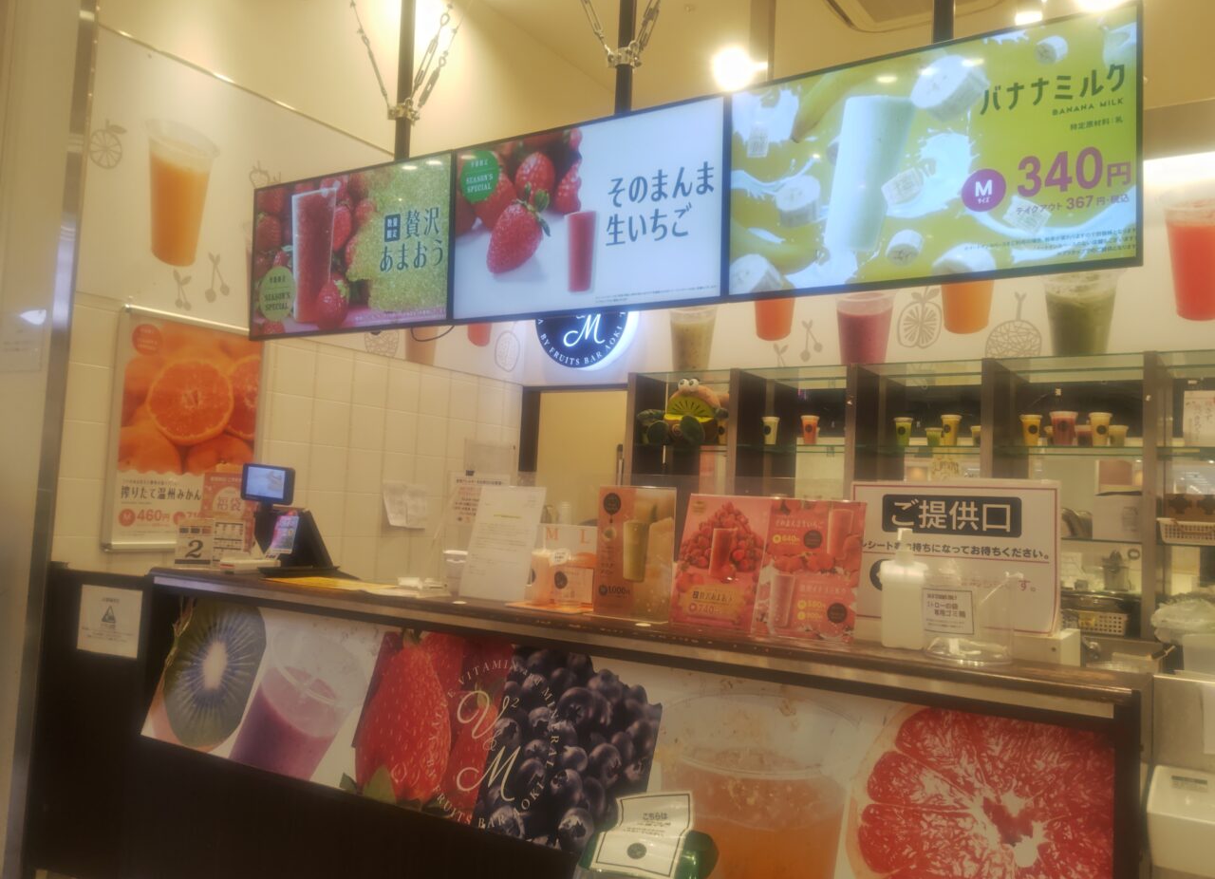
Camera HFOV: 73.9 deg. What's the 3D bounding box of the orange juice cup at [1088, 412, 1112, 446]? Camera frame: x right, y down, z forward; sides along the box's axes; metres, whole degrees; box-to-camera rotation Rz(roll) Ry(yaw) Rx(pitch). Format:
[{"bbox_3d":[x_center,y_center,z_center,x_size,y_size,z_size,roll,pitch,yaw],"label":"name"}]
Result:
[{"bbox_3d":[1.949,-0.040,3.193,0.078,0.134,0.078,0,-5,28],"label":"orange juice cup"}]

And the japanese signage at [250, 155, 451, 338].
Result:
[{"bbox_3d":[-0.980,-0.709,3.077,1.033,0.626,0.060,0,-5,28],"label":"japanese signage"}]

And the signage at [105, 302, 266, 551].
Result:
[{"bbox_3d":[-1.749,-0.021,3.419,0.030,0.977,0.612,-1,-5,39],"label":"signage"}]

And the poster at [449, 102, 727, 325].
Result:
[{"bbox_3d":[-0.083,-0.701,2.593,1.005,0.620,0.060,0,-5,28],"label":"poster"}]

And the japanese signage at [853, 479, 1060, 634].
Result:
[{"bbox_3d":[0.816,0.274,1.920,0.443,0.346,0.025,0,-5,28],"label":"japanese signage"}]

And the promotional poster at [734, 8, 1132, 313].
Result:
[{"bbox_3d":[0.801,-0.702,2.117,1.004,0.624,0.060,0,-5,28],"label":"promotional poster"}]

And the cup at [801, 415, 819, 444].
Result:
[{"bbox_3d":[0.939,-0.044,3.738,0.084,0.134,0.084,0,-5,28],"label":"cup"}]

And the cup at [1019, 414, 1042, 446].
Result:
[{"bbox_3d":[1.736,-0.037,3.308,0.080,0.128,0.080,0,-5,28],"label":"cup"}]

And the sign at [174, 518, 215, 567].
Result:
[{"bbox_3d":[-1.523,0.383,2.992,0.138,0.180,0.040,4,-4,-17],"label":"sign"}]

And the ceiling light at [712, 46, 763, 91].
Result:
[{"bbox_3d":[0.610,-1.749,3.800,0.220,0.210,0.200,2,-4,8],"label":"ceiling light"}]

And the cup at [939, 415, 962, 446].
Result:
[{"bbox_3d":[1.469,-0.039,3.451,0.081,0.135,0.081,0,-5,28],"label":"cup"}]

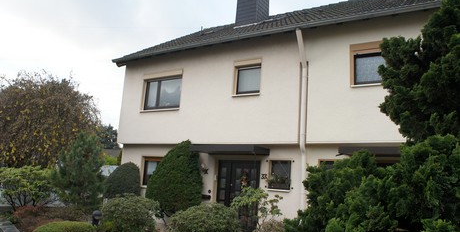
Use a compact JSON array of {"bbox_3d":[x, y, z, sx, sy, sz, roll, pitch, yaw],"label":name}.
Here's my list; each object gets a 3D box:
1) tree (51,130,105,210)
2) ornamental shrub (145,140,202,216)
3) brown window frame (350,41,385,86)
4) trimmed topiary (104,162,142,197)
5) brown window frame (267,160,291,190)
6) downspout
[{"bbox_3d":[-4.648,1.775,10.625,1.552,2.541,1.552,-3,-12,30],"label":"tree"},{"bbox_3d":[-1.653,1.858,10.153,1.600,2.406,1.552,3,-10,1],"label":"ornamental shrub"},{"bbox_3d":[3.617,-1.343,8.878,0.952,1.137,0.155,-3,-12,30],"label":"brown window frame"},{"bbox_3d":[-3.521,2.369,11.206,1.135,1.668,1.135,-3,-12,30],"label":"trimmed topiary"},{"bbox_3d":[1.445,1.690,9.827,0.656,0.819,0.165,-3,-12,30],"label":"brown window frame"},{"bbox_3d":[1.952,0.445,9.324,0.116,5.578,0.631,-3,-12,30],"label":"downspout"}]

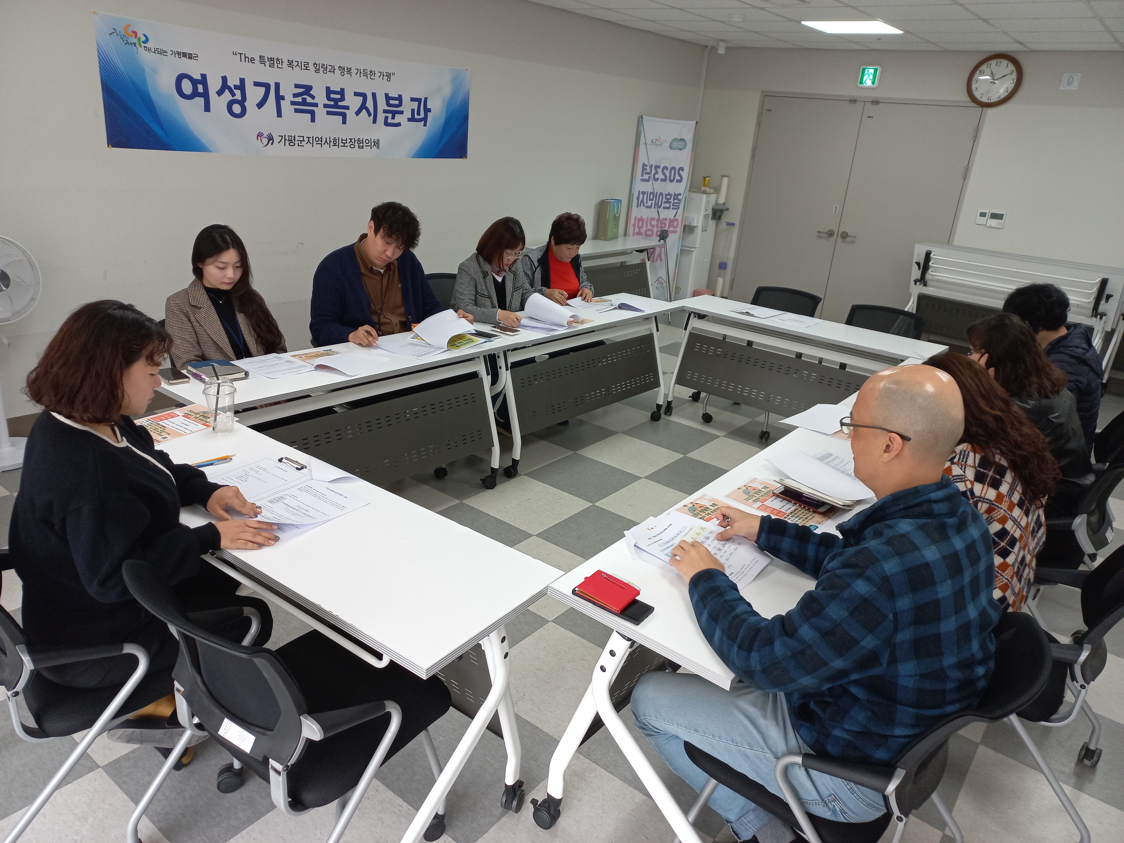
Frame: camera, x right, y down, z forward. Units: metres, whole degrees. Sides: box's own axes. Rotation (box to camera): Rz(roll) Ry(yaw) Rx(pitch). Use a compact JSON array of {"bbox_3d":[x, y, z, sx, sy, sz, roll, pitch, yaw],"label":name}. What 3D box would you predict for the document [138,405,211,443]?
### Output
[{"bbox_3d":[-1.176,0.006,2.483,0.210,0.006,0.297,16,23,27],"label":"document"}]

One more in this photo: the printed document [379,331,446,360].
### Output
[{"bbox_3d":[-0.648,-0.316,3.469,0.295,0.012,0.210,16,23,26],"label":"printed document"}]

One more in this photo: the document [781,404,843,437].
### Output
[{"bbox_3d":[0.980,-0.013,3.032,0.210,0.028,0.300,18,24,31],"label":"document"}]

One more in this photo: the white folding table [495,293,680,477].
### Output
[{"bbox_3d":[0.059,-0.262,4.594,0.465,0.720,1.500,20,25,35],"label":"white folding table"}]

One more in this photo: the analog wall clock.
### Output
[{"bbox_3d":[3.486,-2.748,6.542,0.393,0.393,0.050,20,25,33],"label":"analog wall clock"}]

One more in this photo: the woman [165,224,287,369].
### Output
[{"bbox_3d":[-1.332,-0.193,3.371,0.500,1.190,0.740,-15,28,-43],"label":"woman"}]

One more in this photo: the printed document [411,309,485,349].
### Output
[{"bbox_3d":[-0.507,-0.412,3.642,0.250,0.095,0.300,14,22,23],"label":"printed document"}]

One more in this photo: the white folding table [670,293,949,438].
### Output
[{"bbox_3d":[1.375,-0.236,4.860,1.500,0.720,0.465,19,24,32],"label":"white folding table"}]

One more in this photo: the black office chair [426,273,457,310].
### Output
[{"bbox_3d":[-0.548,-0.400,4.646,0.570,0.820,0.550,19,25,33],"label":"black office chair"}]

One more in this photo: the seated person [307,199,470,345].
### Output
[{"bbox_3d":[-0.819,-0.334,3.725,0.660,1.290,0.760,-14,27,-41],"label":"seated person"}]

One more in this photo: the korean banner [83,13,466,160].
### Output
[{"bbox_3d":[-1.401,-1.874,4.753,0.020,0.592,2.480,20,25,33],"label":"korean banner"}]

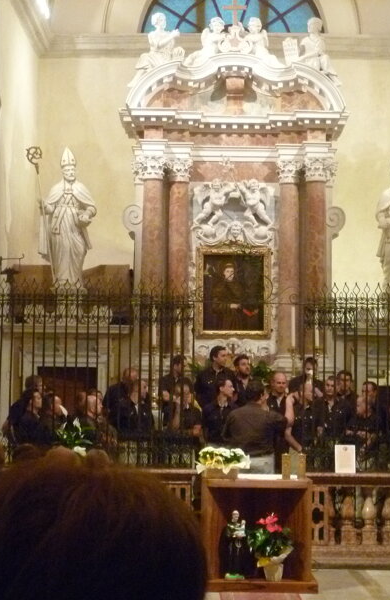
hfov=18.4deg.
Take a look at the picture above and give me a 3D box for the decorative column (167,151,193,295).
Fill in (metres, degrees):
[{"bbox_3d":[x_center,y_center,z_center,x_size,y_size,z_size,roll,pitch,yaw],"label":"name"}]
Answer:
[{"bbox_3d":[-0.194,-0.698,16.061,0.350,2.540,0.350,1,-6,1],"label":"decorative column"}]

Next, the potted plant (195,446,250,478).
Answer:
[{"bbox_3d":[0.245,1.404,10.350,0.470,0.280,0.340,1,-4,1],"label":"potted plant"}]

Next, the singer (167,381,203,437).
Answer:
[{"bbox_3d":[-0.125,1.704,13.035,0.460,1.680,0.360,2,-5,-20],"label":"singer"}]

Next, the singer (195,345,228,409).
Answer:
[{"bbox_3d":[0.214,1.353,13.332,0.500,1.720,0.360,3,-6,-26],"label":"singer"}]

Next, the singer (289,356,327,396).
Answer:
[{"bbox_3d":[1.288,1.527,13.933,0.480,1.720,0.360,0,-5,9],"label":"singer"}]

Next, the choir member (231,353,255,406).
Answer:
[{"bbox_3d":[0.557,1.493,13.732,0.470,1.740,0.330,2,-5,-17],"label":"choir member"}]

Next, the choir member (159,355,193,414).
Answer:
[{"bbox_3d":[-0.203,1.504,13.933,0.460,1.720,0.330,2,-5,-17],"label":"choir member"}]

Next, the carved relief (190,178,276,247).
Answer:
[{"bbox_3d":[0.495,-1.142,15.668,1.108,0.896,0.260,0,-5,0],"label":"carved relief"}]

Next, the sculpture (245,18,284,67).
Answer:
[{"bbox_3d":[0.939,-3.479,16.237,0.500,0.630,0.420,-1,-6,21],"label":"sculpture"}]

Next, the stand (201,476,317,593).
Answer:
[{"bbox_3d":[0.556,2.025,10.536,0.950,0.955,0.660,1,-4,1],"label":"stand"}]

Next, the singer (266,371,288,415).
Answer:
[{"bbox_3d":[0.887,1.635,13.005,0.490,1.720,0.350,1,-5,-6],"label":"singer"}]

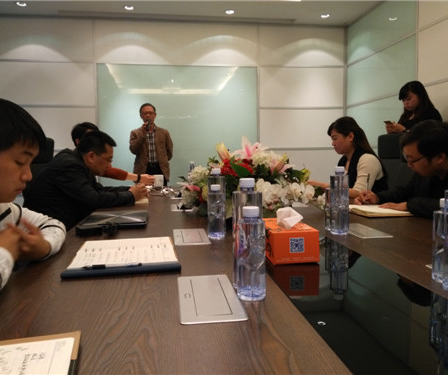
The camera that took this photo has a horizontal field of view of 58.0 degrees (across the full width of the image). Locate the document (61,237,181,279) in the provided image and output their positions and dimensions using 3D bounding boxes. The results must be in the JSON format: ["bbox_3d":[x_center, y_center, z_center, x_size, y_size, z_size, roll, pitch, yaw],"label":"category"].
[{"bbox_3d":[-0.277,0.190,1.136,0.275,0.020,0.335,-2,5,-13],"label":"document"}]

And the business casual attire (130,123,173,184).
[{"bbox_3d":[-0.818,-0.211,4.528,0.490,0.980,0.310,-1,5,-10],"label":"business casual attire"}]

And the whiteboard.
[{"bbox_3d":[-0.561,-0.725,5.131,2.031,1.620,0.030,-1,5,-8],"label":"whiteboard"}]

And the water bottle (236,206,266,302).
[{"bbox_3d":[0.056,0.130,0.823,0.059,0.183,0.059,-1,5,-8],"label":"water bottle"}]

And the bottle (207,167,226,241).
[{"bbox_3d":[-0.029,0.054,1.444,0.062,0.235,0.062,-1,5,-8],"label":"bottle"}]

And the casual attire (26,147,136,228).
[{"bbox_3d":[-0.738,0.095,2.050,0.560,0.600,0.500,-1,4,-13],"label":"casual attire"}]

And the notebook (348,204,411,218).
[{"bbox_3d":[0.709,0.110,1.960,0.230,0.015,0.330,-1,4,-13],"label":"notebook"}]

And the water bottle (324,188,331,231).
[{"bbox_3d":[0.401,0.067,1.481,0.057,0.174,0.057,-1,4,-8],"label":"water bottle"}]

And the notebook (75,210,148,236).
[{"bbox_3d":[-0.435,0.141,1.657,0.250,0.025,0.375,-1,5,-6],"label":"notebook"}]

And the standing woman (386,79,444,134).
[{"bbox_3d":[1.589,-0.077,3.410,0.420,1.622,0.470,-3,5,-25],"label":"standing woman"}]

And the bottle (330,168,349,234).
[{"bbox_3d":[0.403,0.046,1.398,0.064,0.229,0.064,-1,4,-8],"label":"bottle"}]

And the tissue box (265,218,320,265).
[{"bbox_3d":[0.168,0.143,1.106,0.118,0.081,0.200,-1,4,-8],"label":"tissue box"}]

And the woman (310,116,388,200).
[{"bbox_3d":[0.748,0.199,2.470,0.700,1.260,0.480,-1,4,-10],"label":"woman"}]

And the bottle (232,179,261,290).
[{"bbox_3d":[0.051,0.097,0.897,0.063,0.236,0.063,-1,5,-8],"label":"bottle"}]

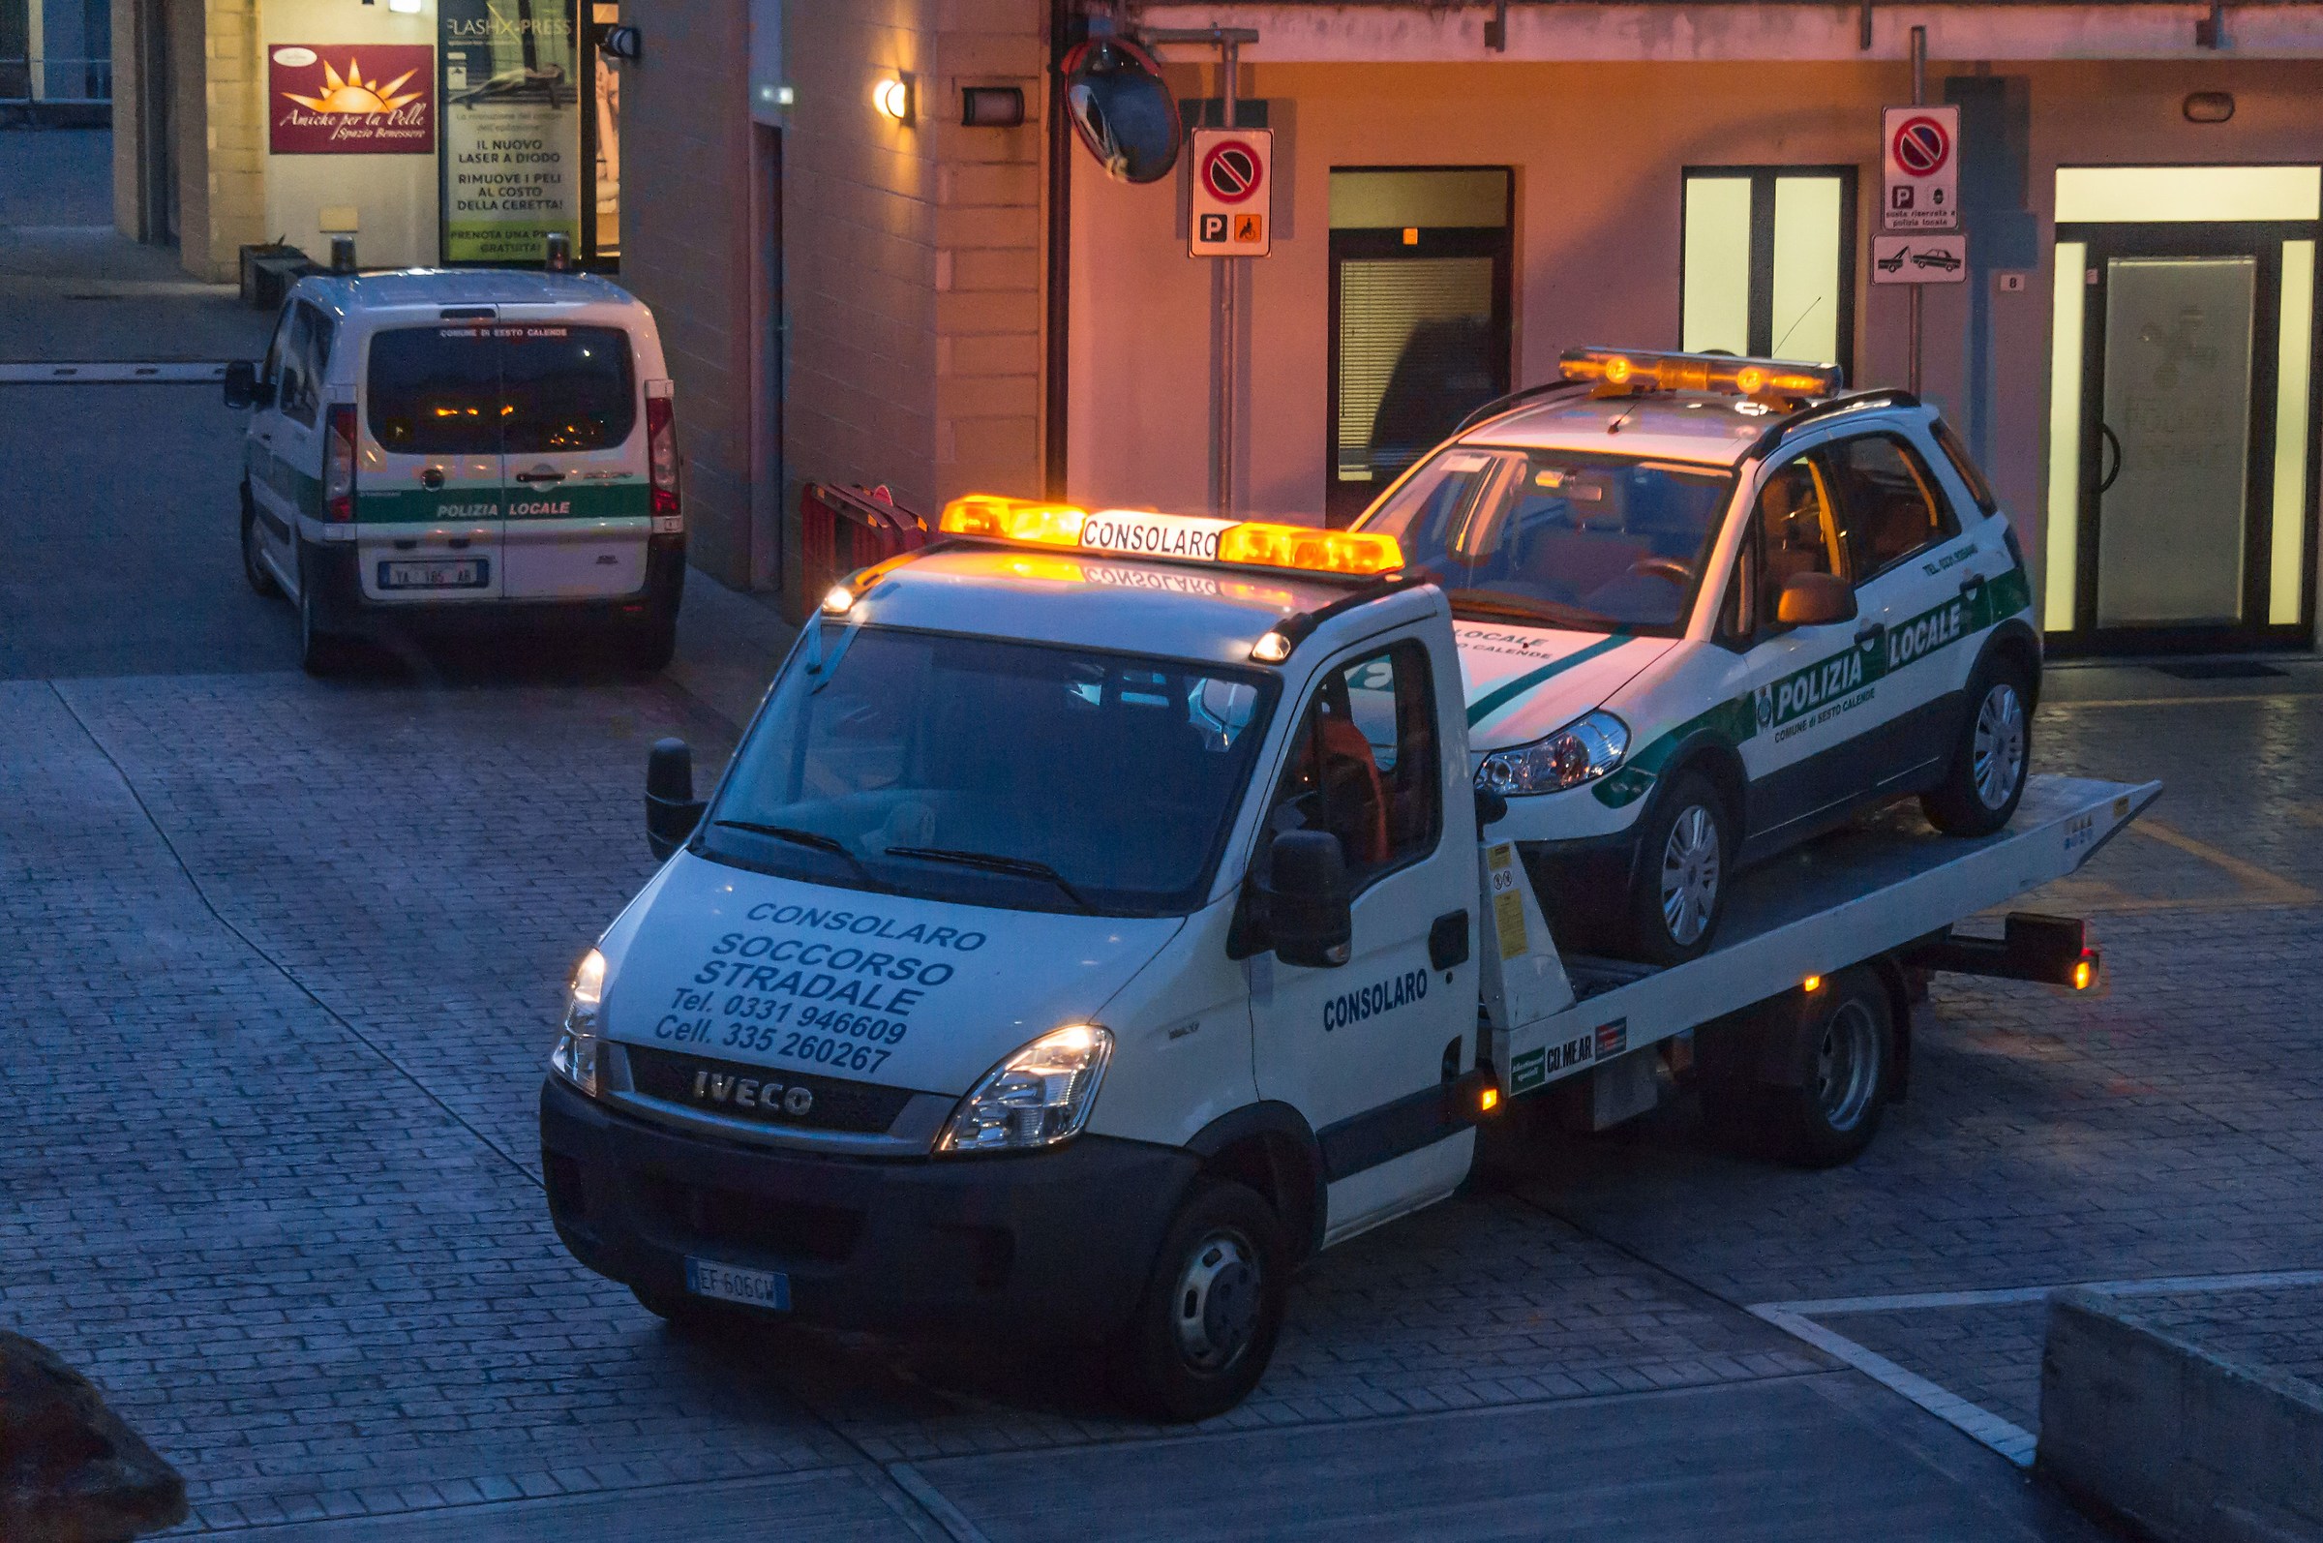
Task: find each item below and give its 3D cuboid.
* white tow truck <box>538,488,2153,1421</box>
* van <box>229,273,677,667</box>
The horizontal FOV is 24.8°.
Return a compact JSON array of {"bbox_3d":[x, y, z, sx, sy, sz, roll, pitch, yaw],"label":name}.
[{"bbox_3d":[0.830,0.192,17.273,2.270,2.430,7.250,7,12,33],"label":"white tow truck"},{"bbox_3d":[-3.827,-1.715,28.117,1.960,1.960,4.860,-2,10,-15],"label":"van"}]

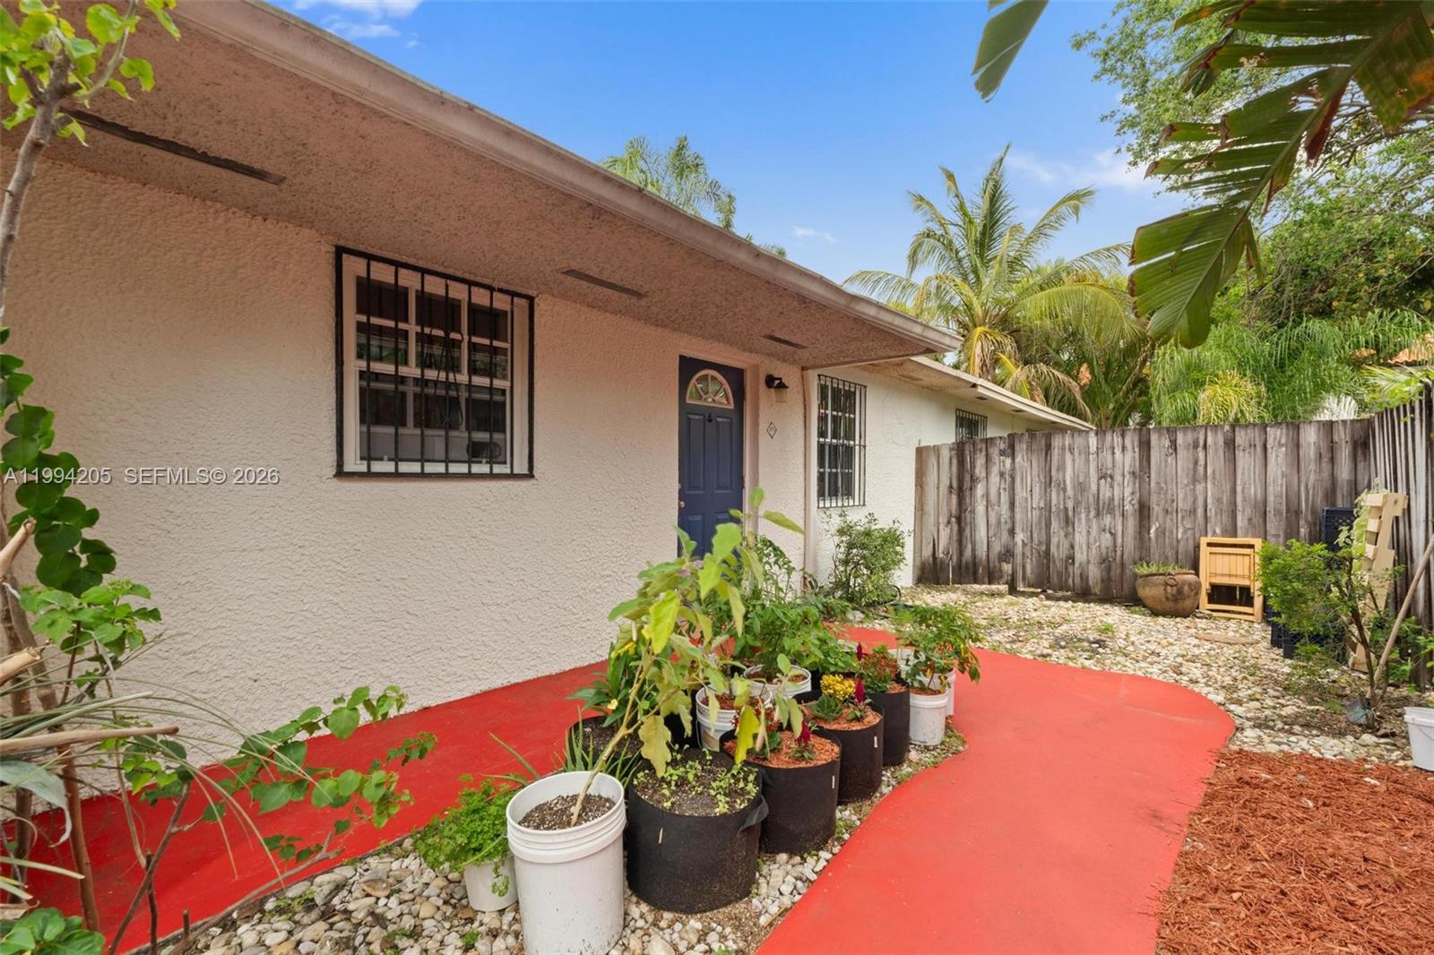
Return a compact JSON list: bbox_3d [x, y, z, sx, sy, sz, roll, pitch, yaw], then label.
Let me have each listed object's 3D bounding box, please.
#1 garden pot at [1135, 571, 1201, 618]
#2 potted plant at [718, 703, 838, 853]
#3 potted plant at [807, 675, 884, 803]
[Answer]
[{"bbox_3d":[4.396,1.143,5.830,0.520,0.390,0.520,0,0,31],"label":"garden pot"},{"bbox_3d":[0.235,1.010,2.130,0.420,0.440,0.410,0,0,0],"label":"potted plant"},{"bbox_3d":[0.487,1.004,2.400,0.360,0.420,0.360,0,0,0],"label":"potted plant"}]

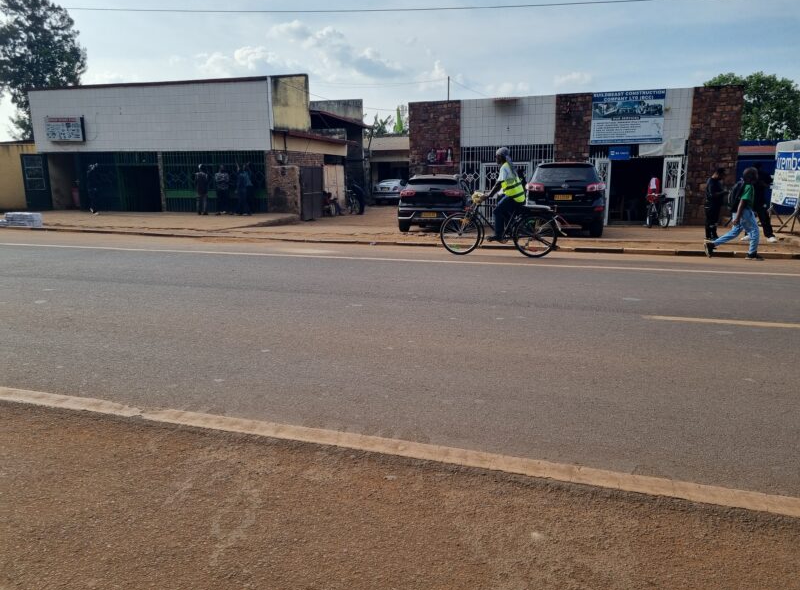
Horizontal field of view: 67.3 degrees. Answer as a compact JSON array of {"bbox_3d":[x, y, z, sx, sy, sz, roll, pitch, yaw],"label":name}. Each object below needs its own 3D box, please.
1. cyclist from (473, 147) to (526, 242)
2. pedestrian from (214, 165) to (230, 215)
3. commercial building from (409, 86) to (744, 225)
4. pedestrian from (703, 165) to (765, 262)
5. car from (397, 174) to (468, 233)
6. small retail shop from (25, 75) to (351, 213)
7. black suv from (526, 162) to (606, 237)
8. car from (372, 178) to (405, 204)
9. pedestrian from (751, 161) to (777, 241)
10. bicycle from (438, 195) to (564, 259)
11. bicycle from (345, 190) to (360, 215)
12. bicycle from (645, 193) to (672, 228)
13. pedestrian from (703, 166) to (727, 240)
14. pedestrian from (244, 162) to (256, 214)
[{"bbox_3d":[1.646,-1.627,9.857,0.850,1.560,0.500,3,12,17],"label":"cyclist"},{"bbox_3d":[-6.131,-3.610,20.789,0.500,1.680,0.360,2,12,13],"label":"pedestrian"},{"bbox_3d":[6.031,-4.805,22.197,9.671,3.889,8.000,2,11,15],"label":"commercial building"},{"bbox_3d":[5.562,-1.383,9.994,0.880,1.510,0.480,2,11,17],"label":"pedestrian"},{"bbox_3d":[1.117,-2.746,17.559,1.810,1.550,4.360,1,12,9],"label":"car"},{"bbox_3d":[-8.404,-6.353,26.856,10.100,4.750,9.200,2,12,13],"label":"small retail shop"},{"bbox_3d":[4.460,-2.583,16.154,1.890,1.750,4.660,2,11,15],"label":"black suv"},{"bbox_3d":[-0.251,-6.020,35.107,1.730,1.430,4.500,3,12,16],"label":"car"},{"bbox_3d":[7.681,-1.981,12.777,0.620,1.700,0.500,2,11,13],"label":"pedestrian"},{"bbox_3d":[1.650,-1.172,9.951,1.950,1.050,0.580,3,12,17],"label":"bicycle"},{"bbox_3d":[-1.891,-3.824,24.509,0.550,1.040,1.750,-4,11,-16],"label":"bicycle"},{"bbox_3d":[7.399,-2.459,17.221,0.580,1.000,1.650,8,14,35],"label":"bicycle"},{"bbox_3d":[7.222,-2.095,13.753,0.480,1.640,0.470,1,12,5],"label":"pedestrian"},{"bbox_3d":[-5.150,-3.630,20.497,0.500,1.720,0.400,2,11,15],"label":"pedestrian"}]

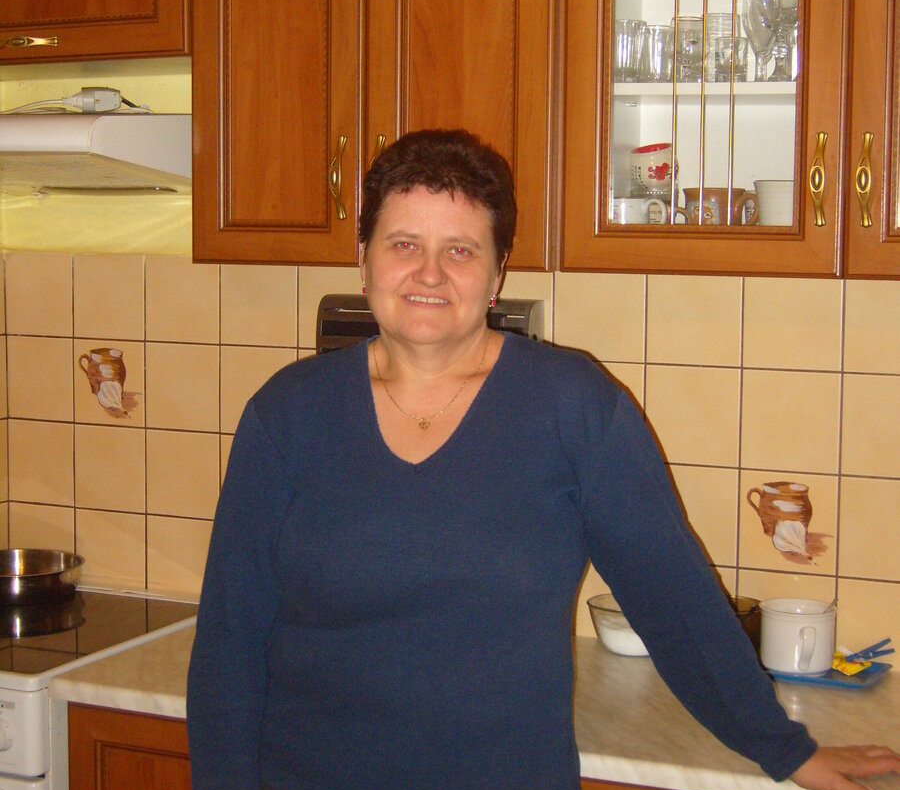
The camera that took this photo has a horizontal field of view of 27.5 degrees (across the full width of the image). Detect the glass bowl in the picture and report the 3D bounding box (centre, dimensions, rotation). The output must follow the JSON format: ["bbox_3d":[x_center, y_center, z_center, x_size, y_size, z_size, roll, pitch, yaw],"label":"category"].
[{"bbox_3d":[0.282,0.353,2.772,0.147,0.078,0.147,0,6,0],"label":"glass bowl"}]

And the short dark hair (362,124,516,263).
[{"bbox_3d":[-0.014,-0.226,2.174,0.182,0.180,0.205,4,6,5],"label":"short dark hair"}]

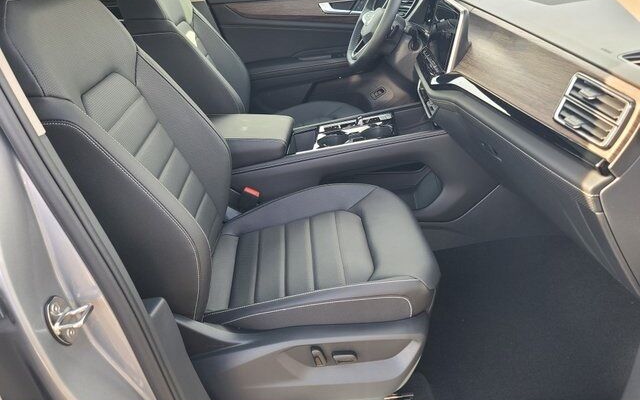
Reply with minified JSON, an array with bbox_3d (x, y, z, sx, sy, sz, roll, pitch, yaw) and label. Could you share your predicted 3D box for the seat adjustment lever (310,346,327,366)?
[{"bbox_3d":[-0.003,0.358,1.062,0.024,0.049,0.019,-14,28,8],"label":"seat adjustment lever"}]

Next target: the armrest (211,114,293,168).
[{"bbox_3d":[-0.255,-0.190,1.461,0.330,0.095,0.230,0,29,0],"label":"armrest"}]

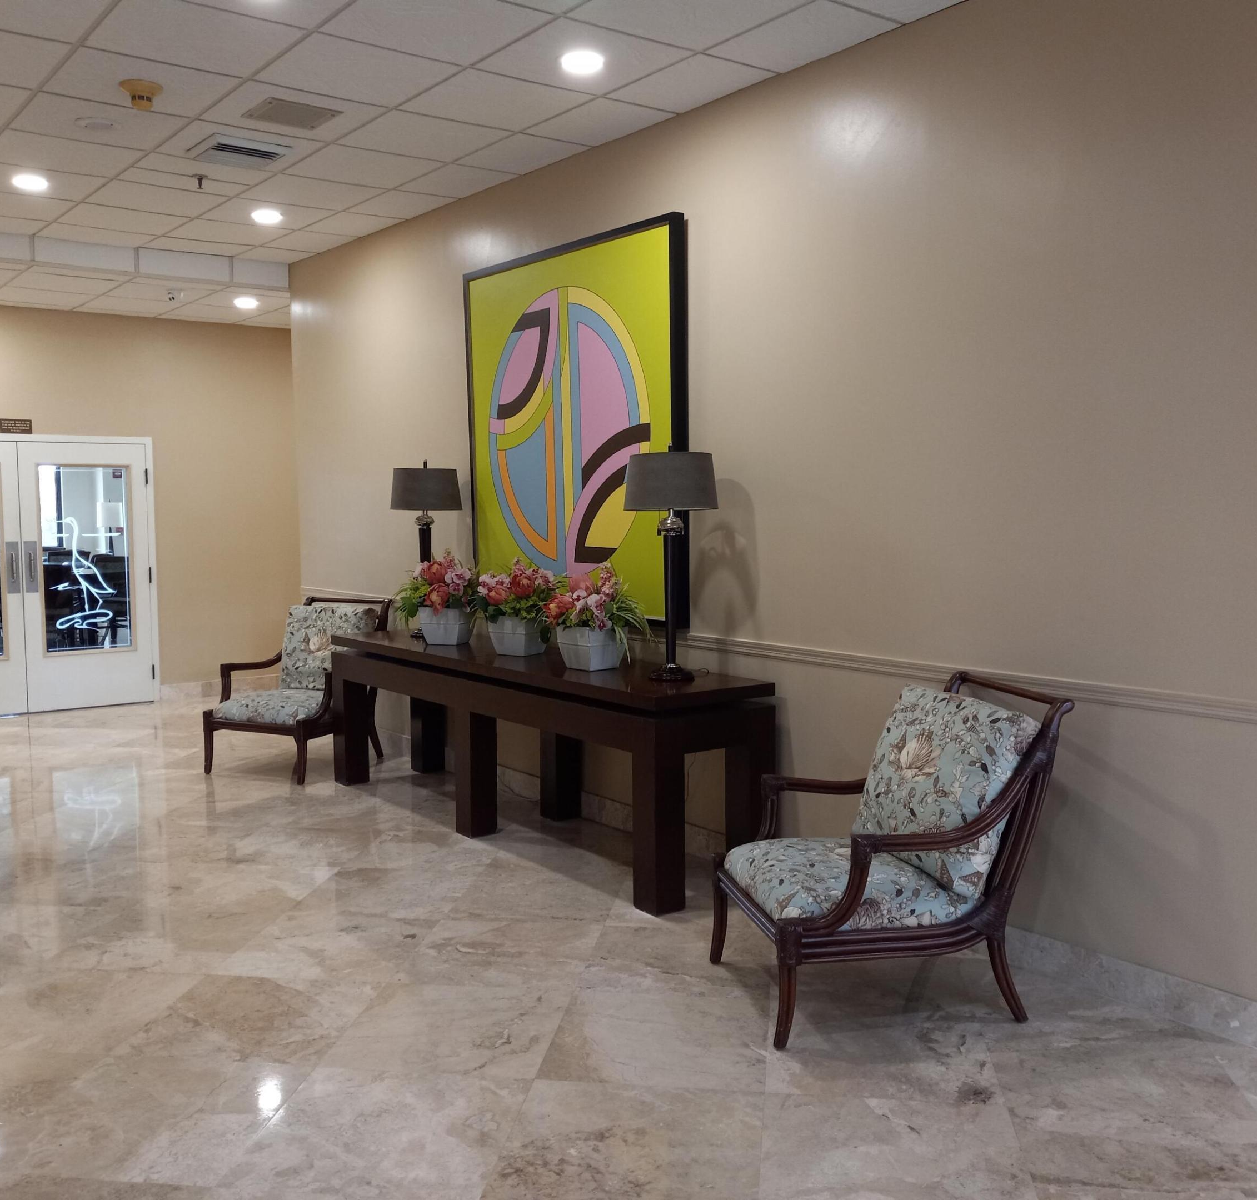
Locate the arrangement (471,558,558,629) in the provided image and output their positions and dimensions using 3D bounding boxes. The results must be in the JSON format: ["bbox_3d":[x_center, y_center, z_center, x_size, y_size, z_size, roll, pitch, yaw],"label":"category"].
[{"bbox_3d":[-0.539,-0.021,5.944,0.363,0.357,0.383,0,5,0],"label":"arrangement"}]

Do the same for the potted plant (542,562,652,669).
[{"bbox_3d":[-0.140,0.074,5.443,0.380,0.448,0.410,-4,6,-37],"label":"potted plant"}]

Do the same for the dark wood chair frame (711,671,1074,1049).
[{"bbox_3d":[0.796,0.764,3.963,0.945,0.965,0.720,-1,5,-12],"label":"dark wood chair frame"}]

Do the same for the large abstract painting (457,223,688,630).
[{"bbox_3d":[-0.310,-0.809,6.085,0.065,1.785,1.780,-5,7,-37],"label":"large abstract painting"}]

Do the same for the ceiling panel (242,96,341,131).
[{"bbox_3d":[-1.407,-2.029,5.242,0.327,0.025,0.324,-4,6,-37],"label":"ceiling panel"}]

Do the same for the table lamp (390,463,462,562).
[{"bbox_3d":[-1.128,-0.277,6.901,0.390,0.950,0.390,-4,6,-37],"label":"table lamp"}]

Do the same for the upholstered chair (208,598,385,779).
[{"bbox_3d":[-1.956,0.500,7.477,0.720,0.965,0.945,2,5,24],"label":"upholstered chair"}]

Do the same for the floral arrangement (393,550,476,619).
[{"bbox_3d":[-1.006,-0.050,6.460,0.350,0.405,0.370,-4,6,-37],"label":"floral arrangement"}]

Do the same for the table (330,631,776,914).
[{"bbox_3d":[-0.518,0.669,5.942,0.614,0.815,2.844,-4,6,-37],"label":"table"}]

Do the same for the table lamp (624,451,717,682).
[{"bbox_3d":[0.174,-0.154,5.071,0.390,0.950,0.390,0,5,0],"label":"table lamp"}]

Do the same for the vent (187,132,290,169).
[{"bbox_3d":[-1.795,-2.057,5.767,0.374,0.045,0.395,-4,6,-37],"label":"vent"}]

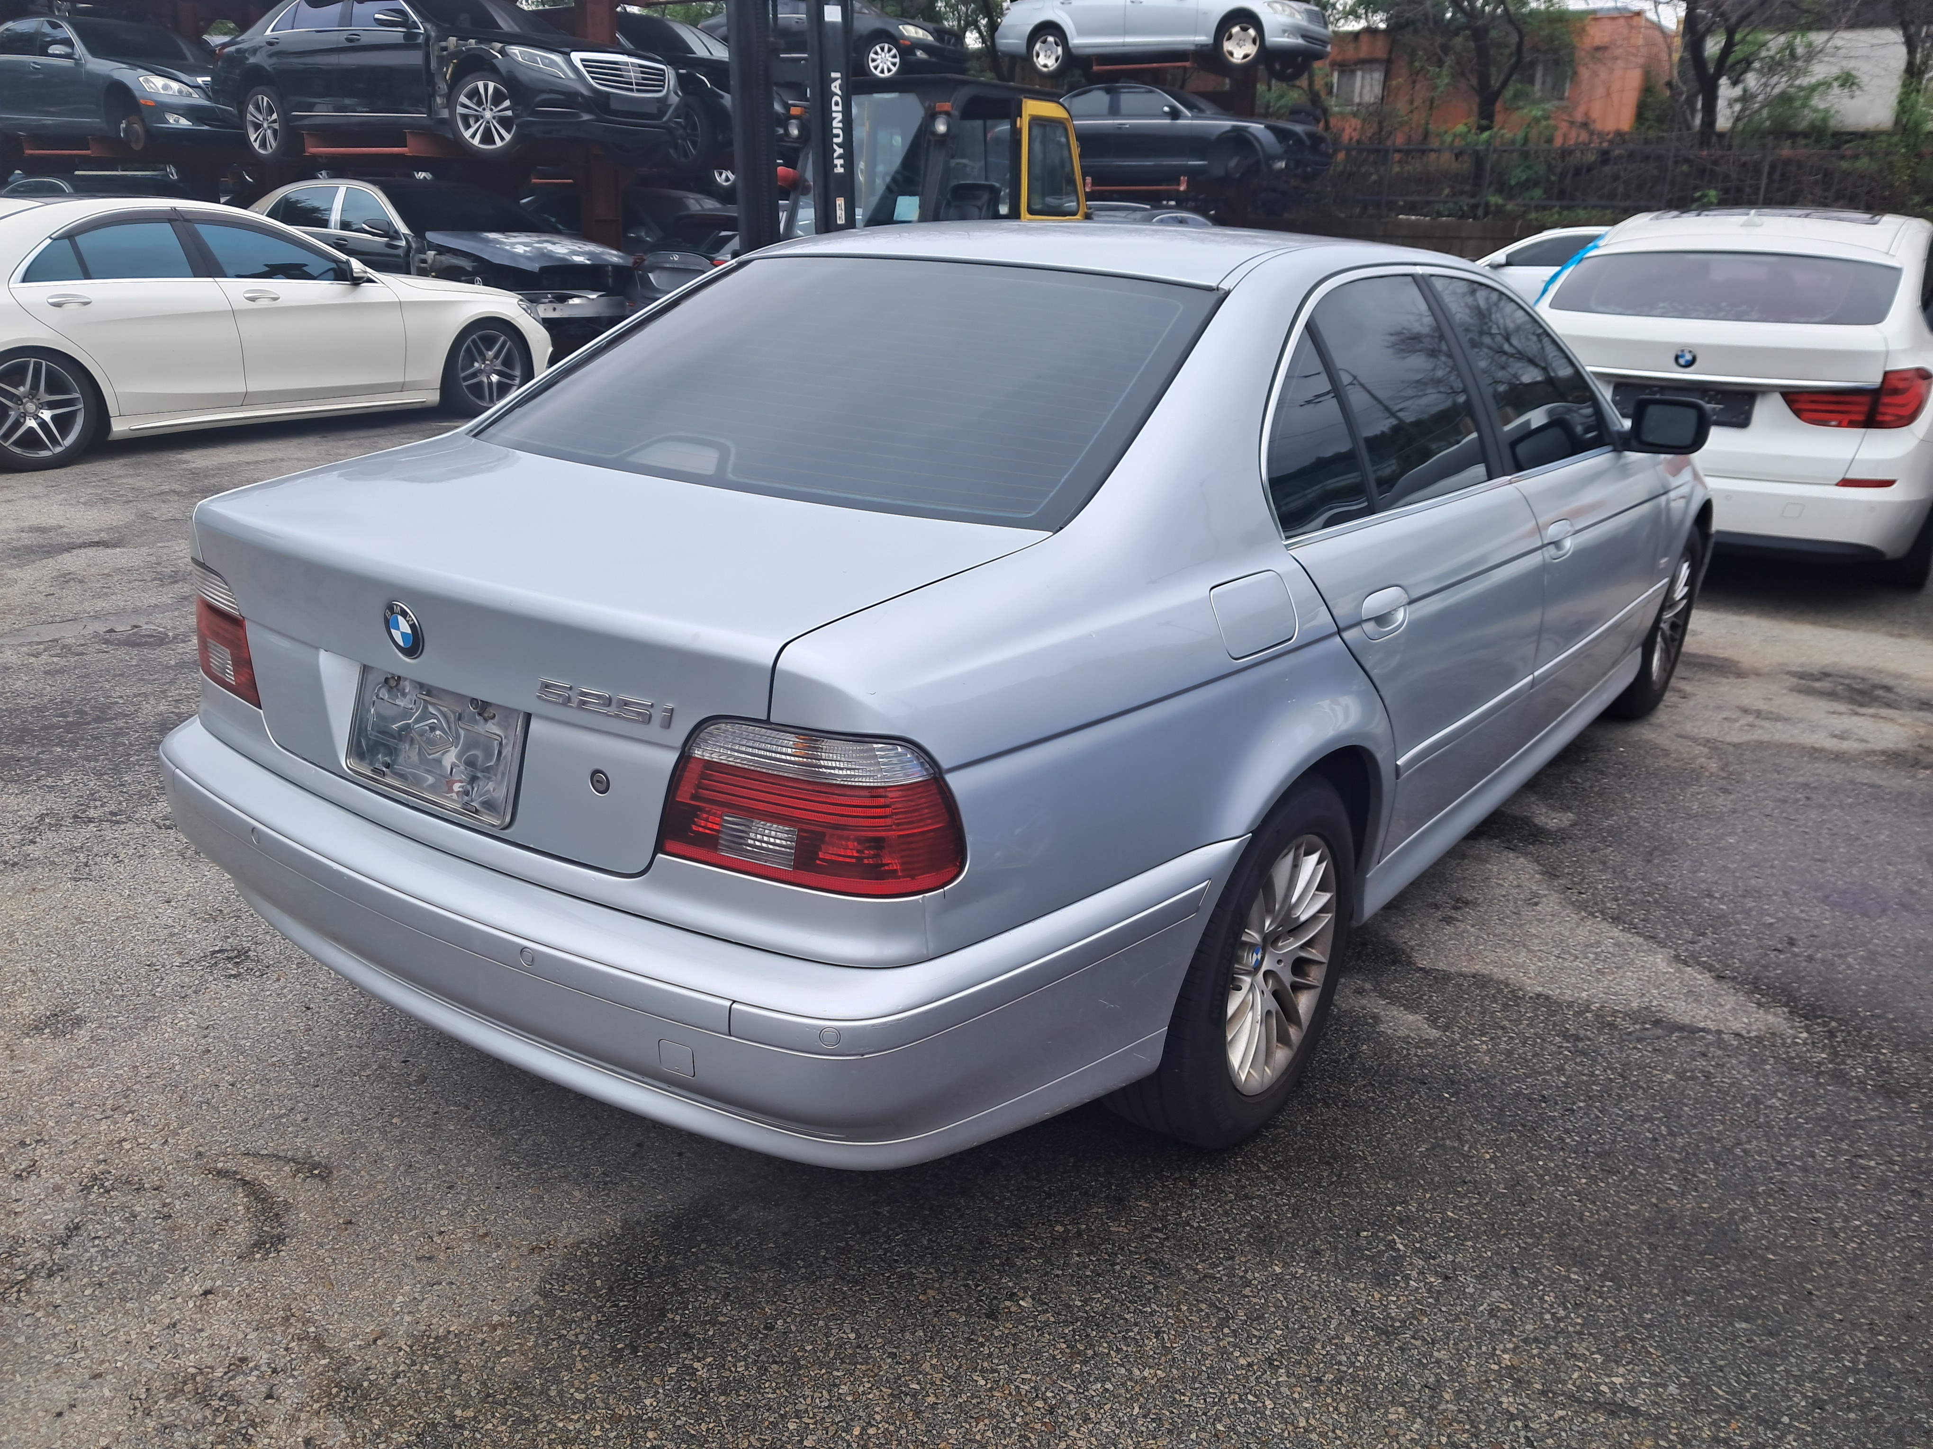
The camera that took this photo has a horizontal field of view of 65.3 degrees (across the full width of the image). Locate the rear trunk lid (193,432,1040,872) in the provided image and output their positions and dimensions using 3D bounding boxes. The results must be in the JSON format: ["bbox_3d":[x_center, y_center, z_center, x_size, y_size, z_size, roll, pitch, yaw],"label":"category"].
[{"bbox_3d":[-0.570,-0.140,2.201,1.250,0.400,0.610,14,23,33],"label":"rear trunk lid"}]

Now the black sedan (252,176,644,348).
[{"bbox_3d":[-5.510,-4.556,14.833,5.340,1.480,1.900,14,22,32],"label":"black sedan"}]

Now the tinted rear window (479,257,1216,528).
[{"bbox_3d":[-0.223,-0.613,2.535,1.250,0.090,0.720,14,49,33],"label":"tinted rear window"}]

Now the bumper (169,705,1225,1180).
[{"bbox_3d":[-0.560,0.207,2.346,1.770,0.335,0.840,14,23,33],"label":"bumper"}]

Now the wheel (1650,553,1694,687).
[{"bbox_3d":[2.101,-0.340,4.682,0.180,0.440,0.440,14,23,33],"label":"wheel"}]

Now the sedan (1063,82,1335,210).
[{"bbox_3d":[2.770,-8.504,21.889,5.170,1.450,1.910,14,23,33],"label":"sedan"}]

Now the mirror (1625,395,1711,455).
[{"bbox_3d":[1.616,-0.694,3.482,0.200,0.130,0.140,14,23,33],"label":"mirror"}]

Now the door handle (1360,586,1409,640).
[{"bbox_3d":[0.671,-0.179,2.423,0.048,0.092,0.200,14,23,33],"label":"door handle"}]

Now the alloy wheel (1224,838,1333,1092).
[{"bbox_3d":[0.453,0.373,2.495,0.180,0.440,0.440,14,23,33],"label":"alloy wheel"}]

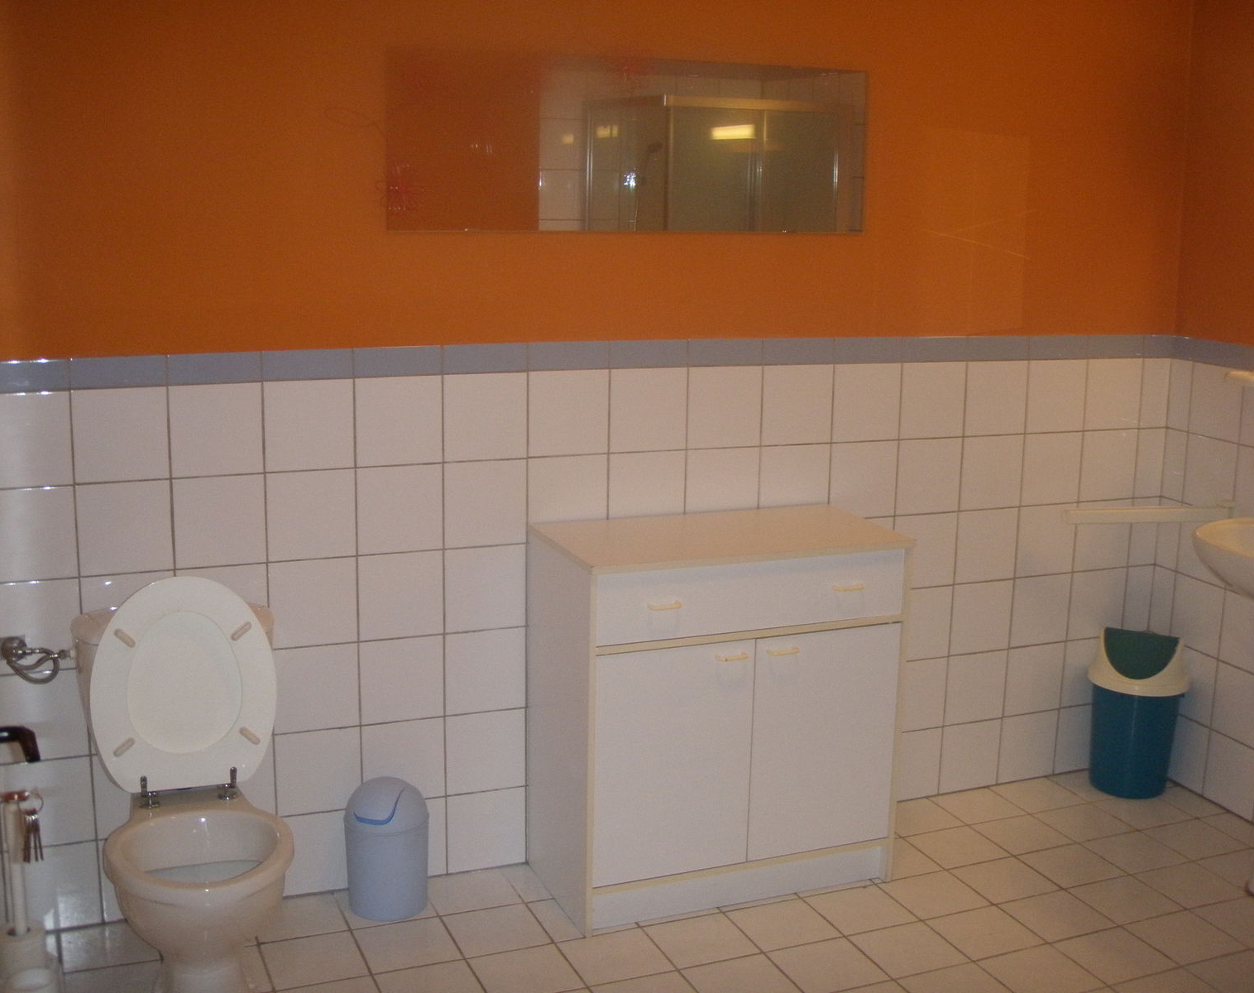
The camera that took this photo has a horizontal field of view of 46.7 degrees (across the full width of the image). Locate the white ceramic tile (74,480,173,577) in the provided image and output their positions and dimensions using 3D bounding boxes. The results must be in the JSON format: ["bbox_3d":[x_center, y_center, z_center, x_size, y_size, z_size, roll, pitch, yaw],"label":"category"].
[{"bbox_3d":[-1.053,0.064,3.046,0.198,0.198,0.010,-4,12,-22],"label":"white ceramic tile"}]

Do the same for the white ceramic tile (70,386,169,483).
[{"bbox_3d":[-1.052,-0.130,3.018,0.199,0.199,0.010,-4,12,-22],"label":"white ceramic tile"}]

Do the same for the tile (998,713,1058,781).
[{"bbox_3d":[1.131,0.701,4.095,0.199,0.199,0.010,-4,12,-22],"label":"tile"}]

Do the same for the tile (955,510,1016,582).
[{"bbox_3d":[0.965,0.132,3.902,0.199,0.199,0.010,-4,12,-22],"label":"tile"}]

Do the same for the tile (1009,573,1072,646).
[{"bbox_3d":[1.143,0.315,4.021,0.198,0.198,0.010,-4,12,-22],"label":"tile"}]

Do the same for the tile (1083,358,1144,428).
[{"bbox_3d":[1.336,-0.280,3.991,0.199,0.199,0.010,-4,12,-22],"label":"tile"}]

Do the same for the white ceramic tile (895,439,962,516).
[{"bbox_3d":[0.787,-0.051,3.787,0.198,0.198,0.010,-4,13,-22],"label":"white ceramic tile"}]

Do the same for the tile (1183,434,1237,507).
[{"bbox_3d":[1.574,-0.059,3.916,0.010,0.200,0.200,-3,12,-21],"label":"tile"}]

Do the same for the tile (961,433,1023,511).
[{"bbox_3d":[0.971,-0.062,3.862,0.200,0.200,0.010,-4,12,-22],"label":"tile"}]

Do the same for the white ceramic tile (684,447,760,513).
[{"bbox_3d":[0.233,-0.017,3.564,0.199,0.199,0.010,-4,12,-22],"label":"white ceramic tile"}]

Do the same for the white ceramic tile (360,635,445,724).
[{"bbox_3d":[-0.517,0.423,3.351,0.198,0.198,0.010,-4,13,-22],"label":"white ceramic tile"}]

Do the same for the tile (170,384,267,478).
[{"bbox_3d":[-0.871,-0.142,3.079,0.198,0.198,0.010,-4,12,-22],"label":"tile"}]

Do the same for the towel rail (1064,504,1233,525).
[{"bbox_3d":[1.355,0.046,3.770,0.500,0.042,0.035,-1,12,-12],"label":"towel rail"}]

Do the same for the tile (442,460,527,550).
[{"bbox_3d":[-0.326,0.019,3.343,0.198,0.198,0.010,-4,13,-22],"label":"tile"}]

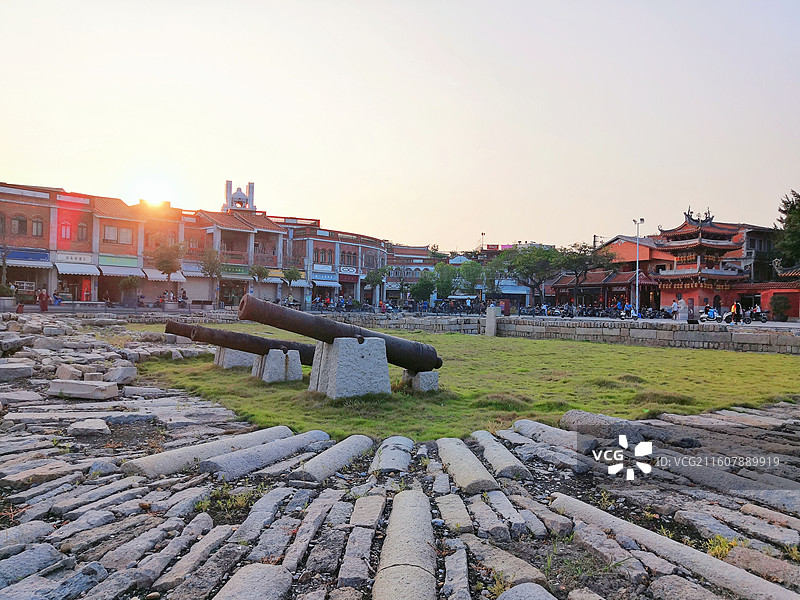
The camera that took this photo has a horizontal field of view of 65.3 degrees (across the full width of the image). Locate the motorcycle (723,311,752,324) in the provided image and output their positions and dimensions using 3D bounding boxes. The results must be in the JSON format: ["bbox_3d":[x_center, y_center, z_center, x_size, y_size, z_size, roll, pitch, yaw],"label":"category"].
[{"bbox_3d":[23.458,1.192,43.500,1.850,1.050,0.700,1,0,31],"label":"motorcycle"}]

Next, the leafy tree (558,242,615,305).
[{"bbox_3d":[18.900,-2.100,63.000,6.000,7.300,5.700,1,0,11],"label":"leafy tree"}]

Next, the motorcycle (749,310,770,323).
[{"bbox_3d":[26.465,1.157,46.000,1.750,1.100,0.700,1,0,29],"label":"motorcycle"}]

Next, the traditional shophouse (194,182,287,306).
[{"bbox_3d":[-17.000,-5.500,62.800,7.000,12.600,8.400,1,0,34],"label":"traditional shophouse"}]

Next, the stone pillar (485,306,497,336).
[{"bbox_3d":[6.526,1.572,45.000,0.580,2.100,0.520,1,0,27],"label":"stone pillar"}]

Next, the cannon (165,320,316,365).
[{"bbox_3d":[-2.381,0.809,11.067,2.700,0.380,0.420,13,-7,-35],"label":"cannon"}]

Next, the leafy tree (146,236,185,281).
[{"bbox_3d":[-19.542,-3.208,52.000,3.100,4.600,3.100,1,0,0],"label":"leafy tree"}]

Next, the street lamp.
[{"bbox_3d":[21.400,-2.900,56.000,1.150,9.000,0.500,1,0,14],"label":"street lamp"}]

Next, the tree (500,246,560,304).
[{"bbox_3d":[13.300,-1.950,64.000,6.300,7.000,6.000,1,0,11],"label":"tree"}]

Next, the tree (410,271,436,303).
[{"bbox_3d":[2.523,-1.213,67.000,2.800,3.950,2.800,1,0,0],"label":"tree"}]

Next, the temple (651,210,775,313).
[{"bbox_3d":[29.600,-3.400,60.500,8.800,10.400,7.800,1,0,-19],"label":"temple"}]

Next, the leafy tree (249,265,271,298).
[{"bbox_3d":[-13.100,-1.400,58.000,1.900,3.600,1.950,1,0,0],"label":"leafy tree"}]

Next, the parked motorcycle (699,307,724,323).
[{"bbox_3d":[22.464,1.067,45.000,1.850,1.150,0.700,1,0,31],"label":"parked motorcycle"}]

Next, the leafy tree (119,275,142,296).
[{"bbox_3d":[-21.600,-1.100,50.000,1.800,2.000,1.750,1,0,-22],"label":"leafy tree"}]

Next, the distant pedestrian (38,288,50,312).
[{"bbox_3d":[-25.637,0.022,45.000,0.650,1.640,0.420,1,0,-3],"label":"distant pedestrian"}]

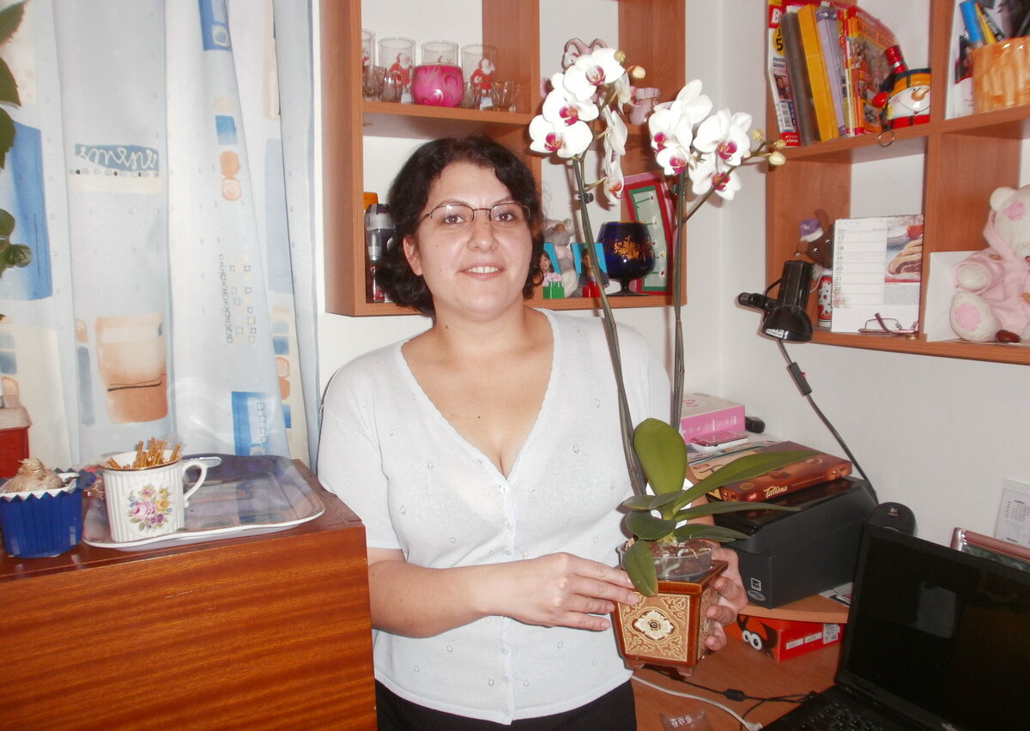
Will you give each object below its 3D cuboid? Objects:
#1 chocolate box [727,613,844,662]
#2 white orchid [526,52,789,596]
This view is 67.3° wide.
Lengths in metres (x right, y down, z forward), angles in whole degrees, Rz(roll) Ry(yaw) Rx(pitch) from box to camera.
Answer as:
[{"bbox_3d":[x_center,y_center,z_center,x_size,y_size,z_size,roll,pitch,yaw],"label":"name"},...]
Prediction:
[{"bbox_3d":[0.462,0.435,1.341,0.175,0.057,0.170,-4,7,-27],"label":"chocolate box"},{"bbox_3d":[0.163,-0.044,0.860,0.300,0.600,0.210,0,6,3],"label":"white orchid"}]

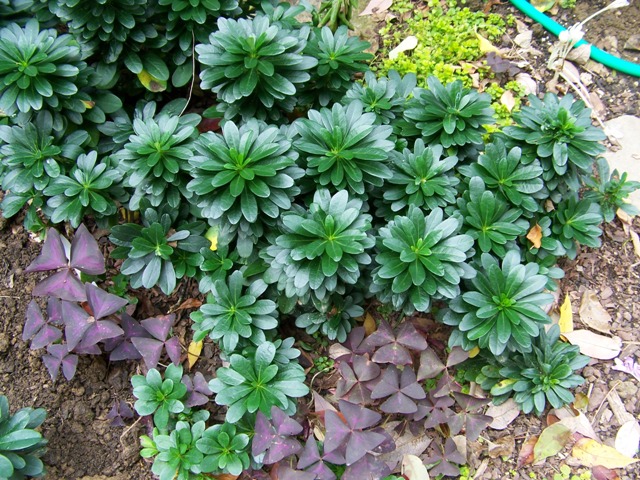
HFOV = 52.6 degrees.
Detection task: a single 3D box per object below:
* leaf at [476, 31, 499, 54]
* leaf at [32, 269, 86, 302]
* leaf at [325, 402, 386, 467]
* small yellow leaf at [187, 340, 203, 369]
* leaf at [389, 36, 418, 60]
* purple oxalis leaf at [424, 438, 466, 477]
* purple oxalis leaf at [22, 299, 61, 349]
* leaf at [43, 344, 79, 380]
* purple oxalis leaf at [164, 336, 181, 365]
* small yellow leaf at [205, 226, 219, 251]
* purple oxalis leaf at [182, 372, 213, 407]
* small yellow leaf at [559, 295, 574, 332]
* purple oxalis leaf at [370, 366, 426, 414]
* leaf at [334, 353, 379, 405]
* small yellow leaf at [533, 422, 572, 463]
[{"bbox_3d":[0.338,-0.399,1.307,0.033,0.012,0.064,-32,67,-9],"label":"leaf"},{"bbox_3d":[-0.298,0.051,0.753,0.059,0.014,0.040,7,64,-7],"label":"leaf"},{"bbox_3d":[0.039,0.220,0.736,0.068,0.016,0.071,1,59,2],"label":"leaf"},{"bbox_3d":[-0.140,0.125,0.718,0.016,0.007,0.036,16,66,7],"label":"small yellow leaf"},{"bbox_3d":[0.141,-0.329,1.107,0.062,0.014,0.023,-33,74,-7],"label":"leaf"},{"bbox_3d":[0.145,0.252,0.748,0.048,0.012,0.041,3,57,6],"label":"purple oxalis leaf"},{"bbox_3d":[-0.323,0.097,0.755,0.046,0.015,0.059,-5,65,-13],"label":"purple oxalis leaf"},{"bbox_3d":[-0.330,0.156,0.822,0.043,0.014,0.044,-4,65,-14],"label":"leaf"},{"bbox_3d":[-0.152,0.116,0.678,0.027,0.010,0.026,28,68,12],"label":"purple oxalis leaf"},{"bbox_3d":[-0.136,-0.001,0.813,0.017,0.010,0.029,8,74,-4],"label":"small yellow leaf"},{"bbox_3d":[-0.128,0.155,0.674,0.031,0.012,0.035,-9,65,-4],"label":"purple oxalis leaf"},{"bbox_3d":[0.283,0.084,0.741,0.018,0.008,0.050,8,70,3],"label":"small yellow leaf"},{"bbox_3d":[0.093,0.179,0.770,0.066,0.015,0.054,2,58,4],"label":"purple oxalis leaf"},{"bbox_3d":[0.041,0.148,0.696,0.048,0.015,0.053,1,60,2],"label":"leaf"},{"bbox_3d":[0.280,0.250,0.780,0.062,0.009,0.029,-31,57,-20],"label":"small yellow leaf"}]

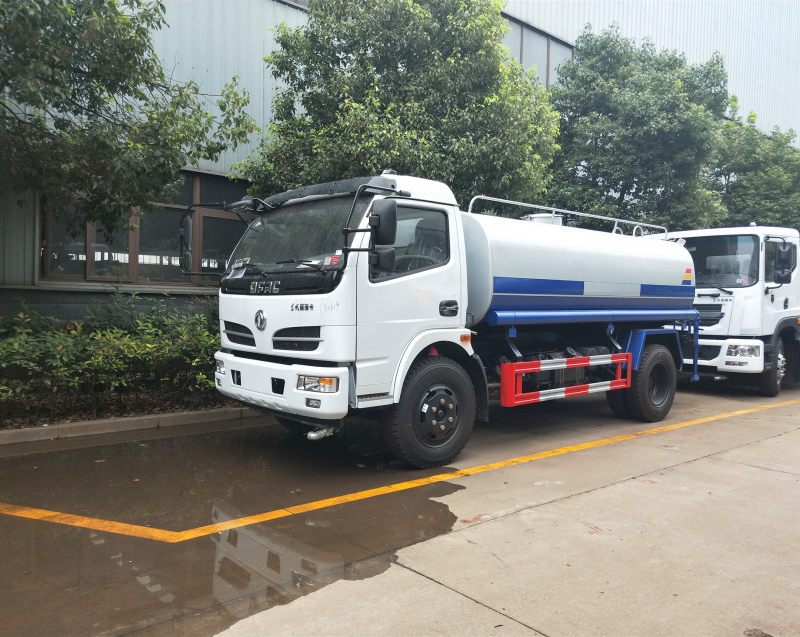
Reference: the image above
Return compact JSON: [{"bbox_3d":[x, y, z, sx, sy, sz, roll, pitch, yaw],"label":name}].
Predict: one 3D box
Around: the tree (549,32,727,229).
[{"bbox_3d":[6.106,-3.121,16.135,4.500,8.200,4.500,-1,3,-40],"label":"tree"}]

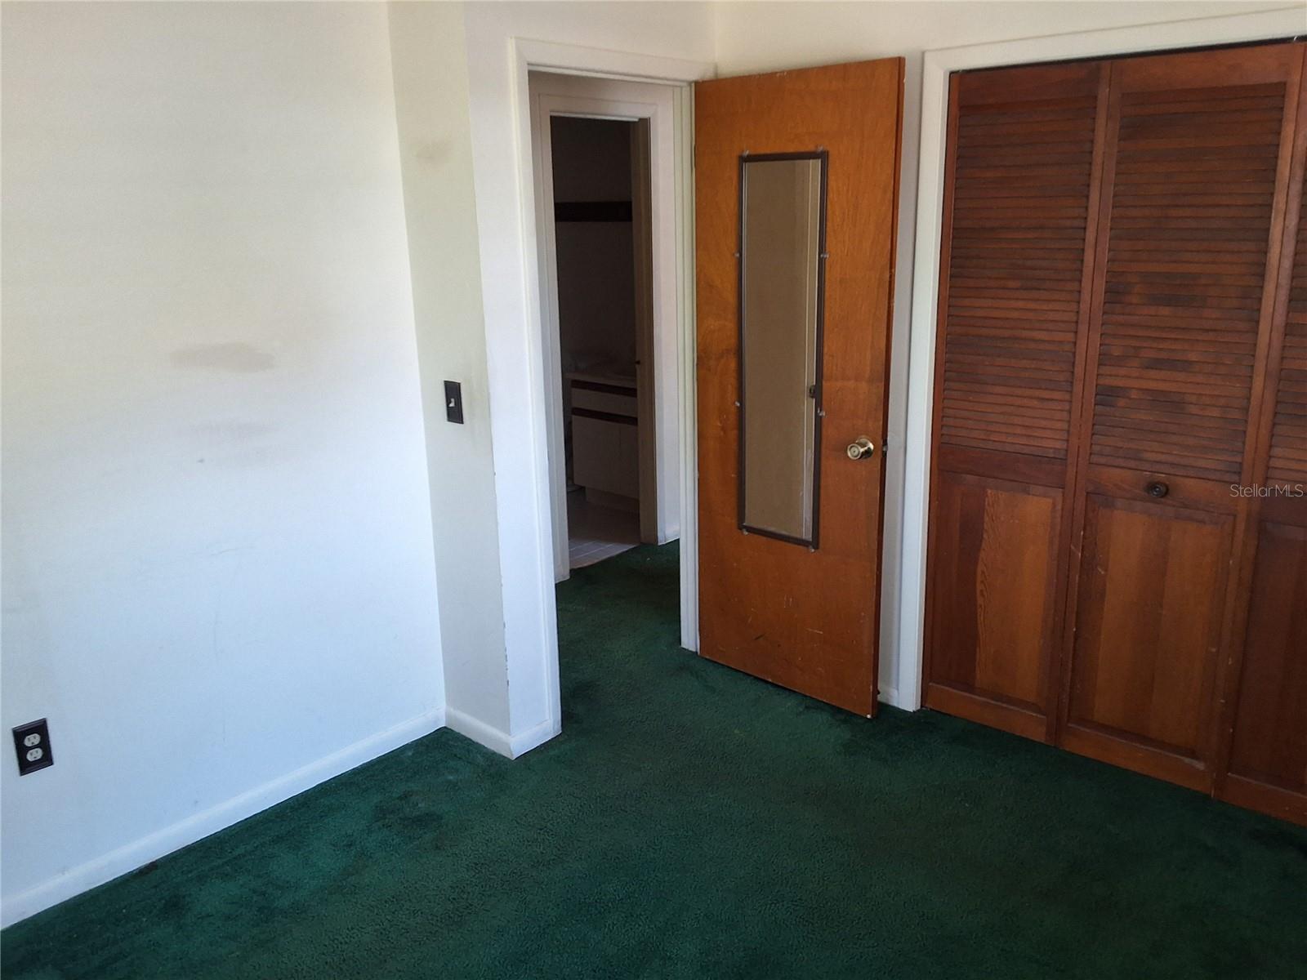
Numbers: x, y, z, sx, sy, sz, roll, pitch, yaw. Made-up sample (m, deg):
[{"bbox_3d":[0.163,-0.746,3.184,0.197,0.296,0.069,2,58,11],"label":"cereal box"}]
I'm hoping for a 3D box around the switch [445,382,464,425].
[{"bbox_3d":[-0.587,-0.252,3.078,0.075,0.120,0.020,12,20,40],"label":"switch"}]

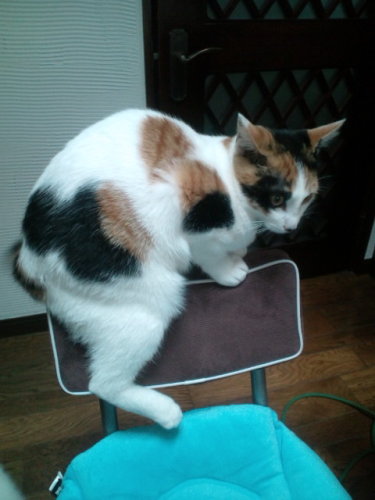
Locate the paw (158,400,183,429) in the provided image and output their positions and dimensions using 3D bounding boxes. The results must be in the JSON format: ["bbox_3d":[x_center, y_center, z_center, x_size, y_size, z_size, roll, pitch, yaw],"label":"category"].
[{"bbox_3d":[-0.023,0.227,0.555,0.038,0.028,0.032,18,34,9],"label":"paw"}]

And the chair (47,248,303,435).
[{"bbox_3d":[0.031,0.440,0.599,0.400,0.720,0.460,-6,31,-11],"label":"chair"}]

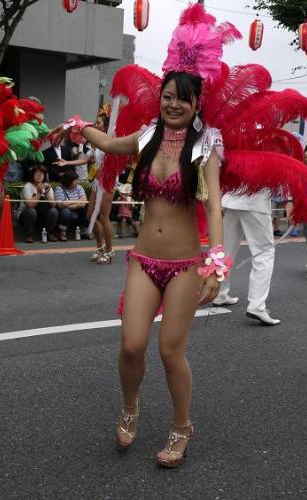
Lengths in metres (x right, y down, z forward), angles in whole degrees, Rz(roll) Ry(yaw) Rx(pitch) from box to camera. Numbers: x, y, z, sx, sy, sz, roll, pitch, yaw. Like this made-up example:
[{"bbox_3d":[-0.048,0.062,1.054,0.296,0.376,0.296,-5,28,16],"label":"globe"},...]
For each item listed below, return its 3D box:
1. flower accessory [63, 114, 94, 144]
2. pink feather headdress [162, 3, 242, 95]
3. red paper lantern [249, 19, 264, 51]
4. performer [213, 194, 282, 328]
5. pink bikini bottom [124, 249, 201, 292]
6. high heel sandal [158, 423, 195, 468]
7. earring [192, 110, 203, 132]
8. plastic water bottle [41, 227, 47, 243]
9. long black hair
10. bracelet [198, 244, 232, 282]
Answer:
[{"bbox_3d":[-0.332,-0.533,2.813,0.130,0.125,0.120,6,10,20],"label":"flower accessory"},{"bbox_3d":[0.195,-0.802,2.530,0.305,0.350,0.200,4,9,13],"label":"pink feather headdress"},{"bbox_3d":[1.615,-3.375,9.966,0.215,0.470,0.215,2,10,0],"label":"red paper lantern"},{"bbox_3d":[0.822,-0.305,5.254,0.580,1.700,0.550,5,9,17],"label":"performer"},{"bbox_3d":[0.051,0.087,2.620,0.310,0.165,0.210,4,9,14],"label":"pink bikini bottom"},{"bbox_3d":[0.098,0.866,2.838,0.085,0.150,0.205,8,11,29],"label":"high heel sandal"},{"bbox_3d":[0.175,-0.512,2.530,0.038,0.085,0.012,3,9,3],"label":"earring"},{"bbox_3d":[-1.555,-0.209,9.050,0.068,0.207,0.068,2,8,0],"label":"plastic water bottle"},{"bbox_3d":[0.060,-0.459,2.550,0.270,0.510,0.230,4,9,14],"label":"long black hair"},{"bbox_3d":[0.251,0.055,2.573,0.135,0.145,0.120,2,10,0],"label":"bracelet"}]

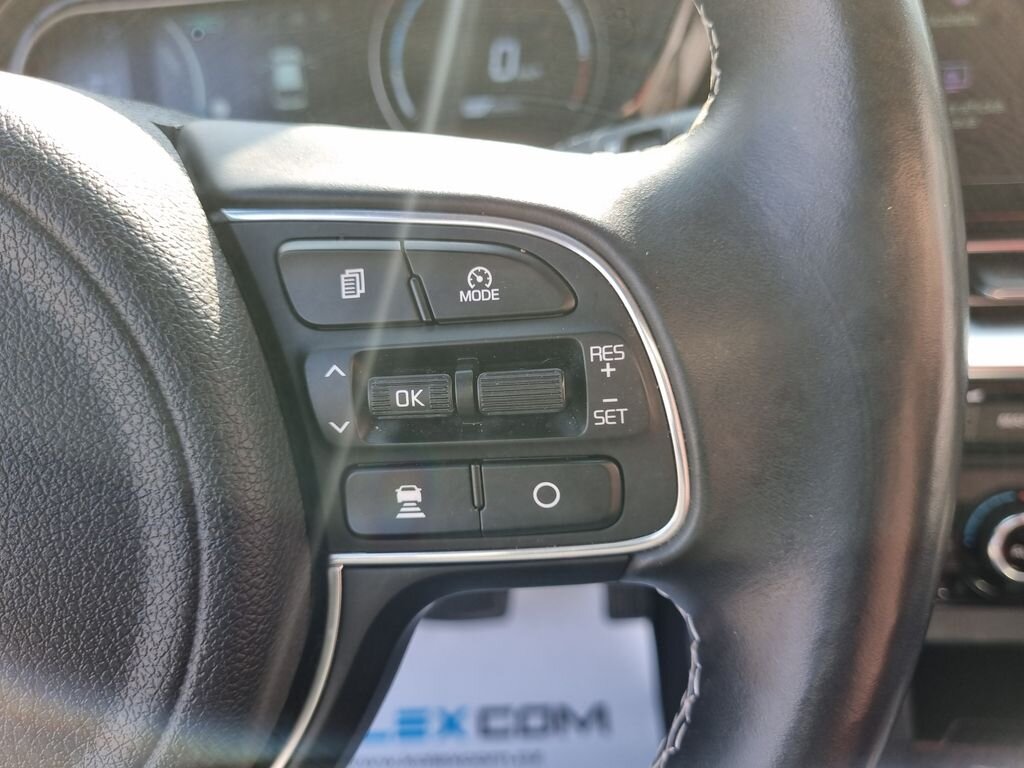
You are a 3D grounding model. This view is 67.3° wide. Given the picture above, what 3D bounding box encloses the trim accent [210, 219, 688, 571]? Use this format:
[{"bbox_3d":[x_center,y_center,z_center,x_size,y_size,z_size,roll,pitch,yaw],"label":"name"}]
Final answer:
[{"bbox_3d":[-0.011,0.001,0.145,0.082,0.063,0.018,-3,-2,-2],"label":"trim accent"}]

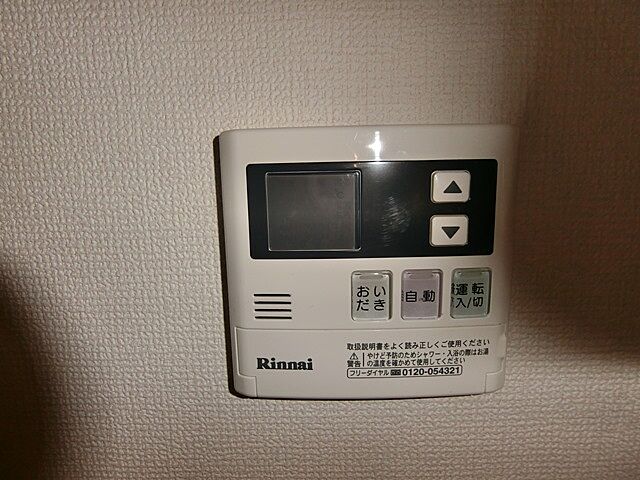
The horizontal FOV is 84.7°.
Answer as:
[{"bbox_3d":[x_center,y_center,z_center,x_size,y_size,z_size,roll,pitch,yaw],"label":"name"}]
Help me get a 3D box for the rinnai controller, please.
[{"bbox_3d":[0.021,0.012,0.158,0.126,0.120,0.020,-1,7,0],"label":"rinnai controller"}]

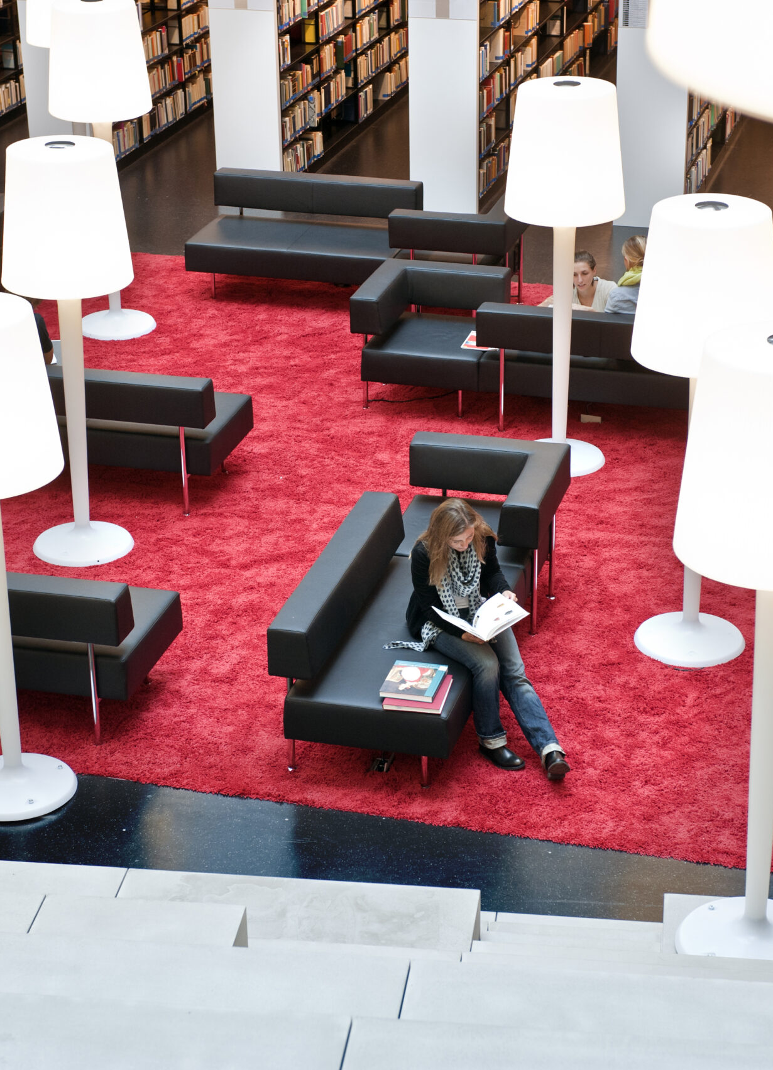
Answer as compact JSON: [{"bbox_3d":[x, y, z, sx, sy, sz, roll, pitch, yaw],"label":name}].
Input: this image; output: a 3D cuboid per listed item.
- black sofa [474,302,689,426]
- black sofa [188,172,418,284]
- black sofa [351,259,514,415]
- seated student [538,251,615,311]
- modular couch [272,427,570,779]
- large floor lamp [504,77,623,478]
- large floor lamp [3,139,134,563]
[{"bbox_3d":[1.320,-1.032,13.023,1.488,0.697,0.755,6,26,15],"label":"black sofa"},{"bbox_3d":[-0.533,-2.008,15.222,1.488,0.697,0.755,6,25,15],"label":"black sofa"},{"bbox_3d":[0.307,-1.307,14.855,0.861,0.763,0.849,6,26,15],"label":"black sofa"},{"bbox_3d":[1.354,-1.542,15.188,0.540,0.880,0.680,7,26,18],"label":"seated student"},{"bbox_3d":[0.237,0.320,11.315,0.918,0.763,2.476,6,26,14],"label":"modular couch"},{"bbox_3d":[0.964,-1.400,12.140,0.647,2.100,0.647,-1,25,0],"label":"large floor lamp"},{"bbox_3d":[-1.729,-1.001,12.336,0.710,2.370,0.710,-1,25,0],"label":"large floor lamp"}]

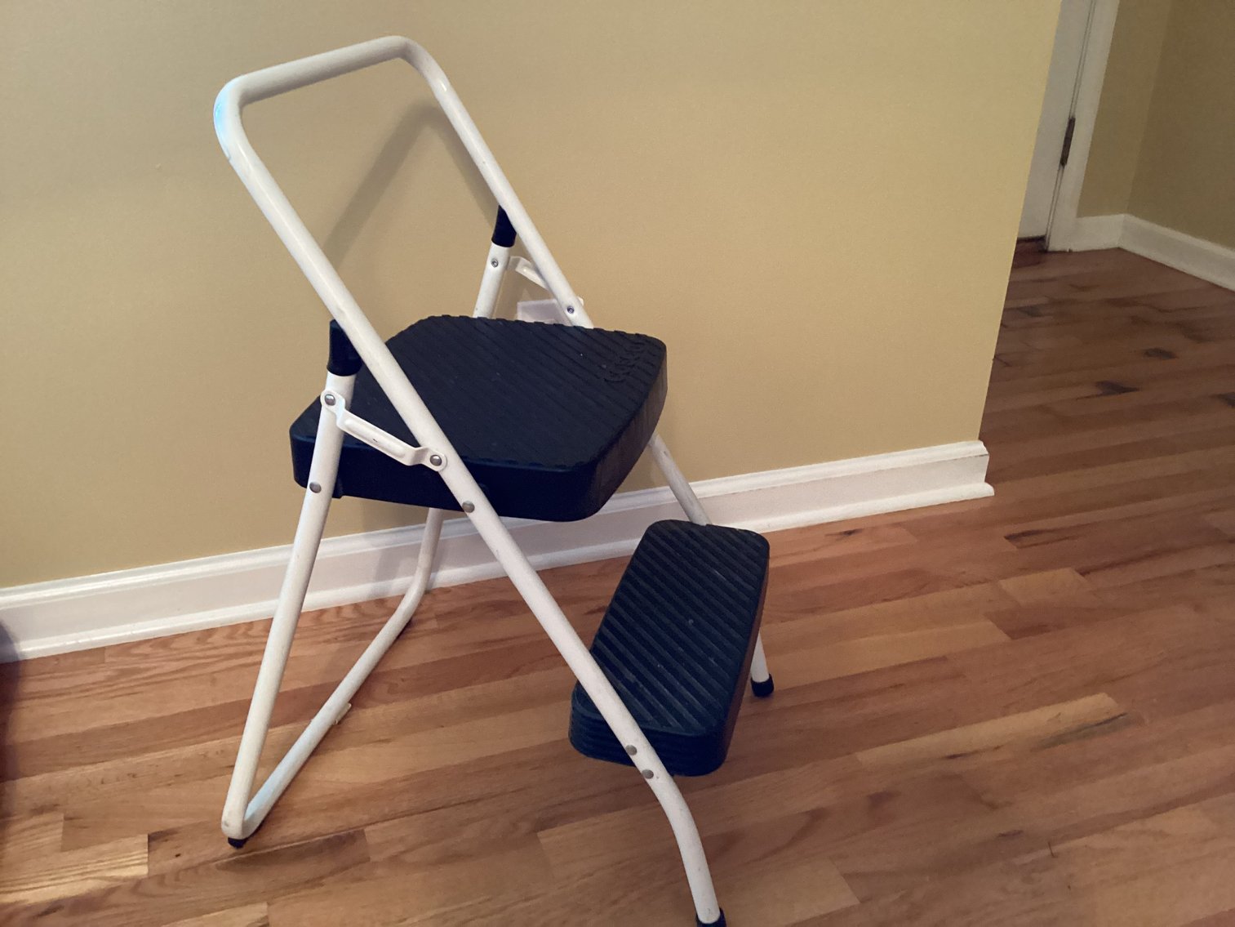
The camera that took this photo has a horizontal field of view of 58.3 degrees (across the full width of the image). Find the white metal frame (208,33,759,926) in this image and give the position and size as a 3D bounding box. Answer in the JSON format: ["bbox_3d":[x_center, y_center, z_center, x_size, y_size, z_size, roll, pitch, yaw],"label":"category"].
[{"bbox_3d":[-0.084,0.001,0.992,0.464,0.685,0.428,7,28,12],"label":"white metal frame"}]

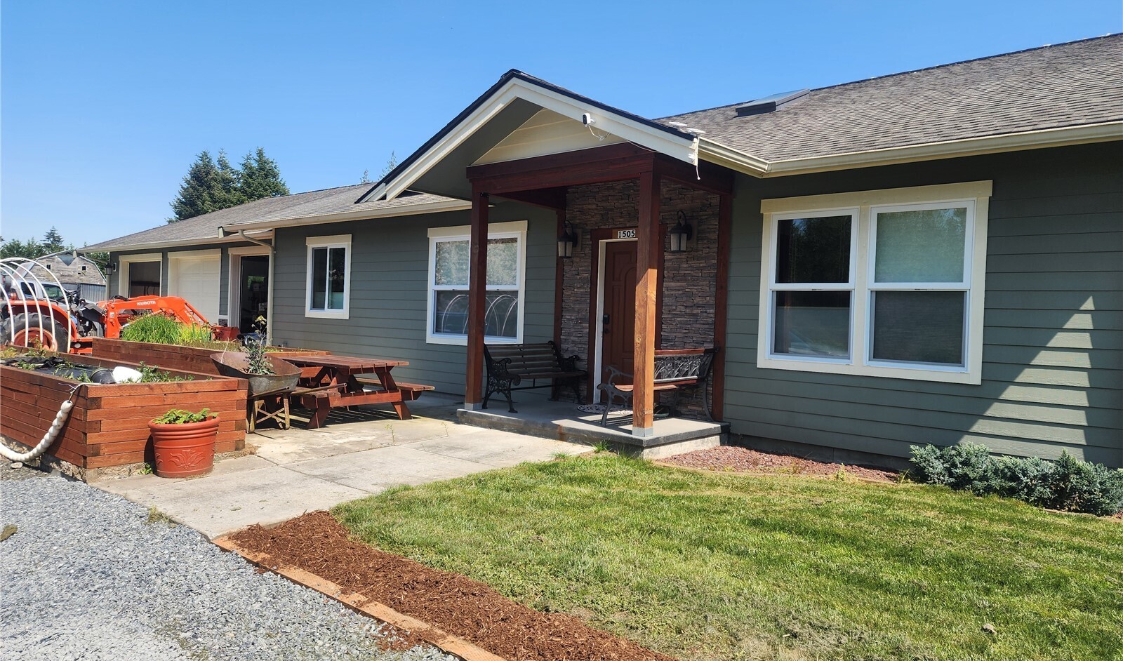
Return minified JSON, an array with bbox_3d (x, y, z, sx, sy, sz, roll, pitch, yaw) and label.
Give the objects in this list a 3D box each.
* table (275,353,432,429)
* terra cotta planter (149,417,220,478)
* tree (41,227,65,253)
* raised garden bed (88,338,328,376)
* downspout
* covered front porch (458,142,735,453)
[{"bbox_3d":[-2.715,0.707,9.030,1.740,0.705,1.520,3,2,42],"label":"table"},{"bbox_3d":[-2.927,0.915,5.802,0.500,0.430,0.500,3,2,41],"label":"terra cotta planter"},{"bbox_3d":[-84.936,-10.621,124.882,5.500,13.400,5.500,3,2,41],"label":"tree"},{"bbox_3d":[-5.461,0.548,11.352,4.300,0.680,1.330,3,2,36],"label":"raised garden bed"},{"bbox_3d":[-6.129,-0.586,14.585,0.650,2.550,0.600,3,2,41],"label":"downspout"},{"bbox_3d":[0.367,-0.346,8.338,2.620,2.960,1.700,3,2,41],"label":"covered front porch"}]

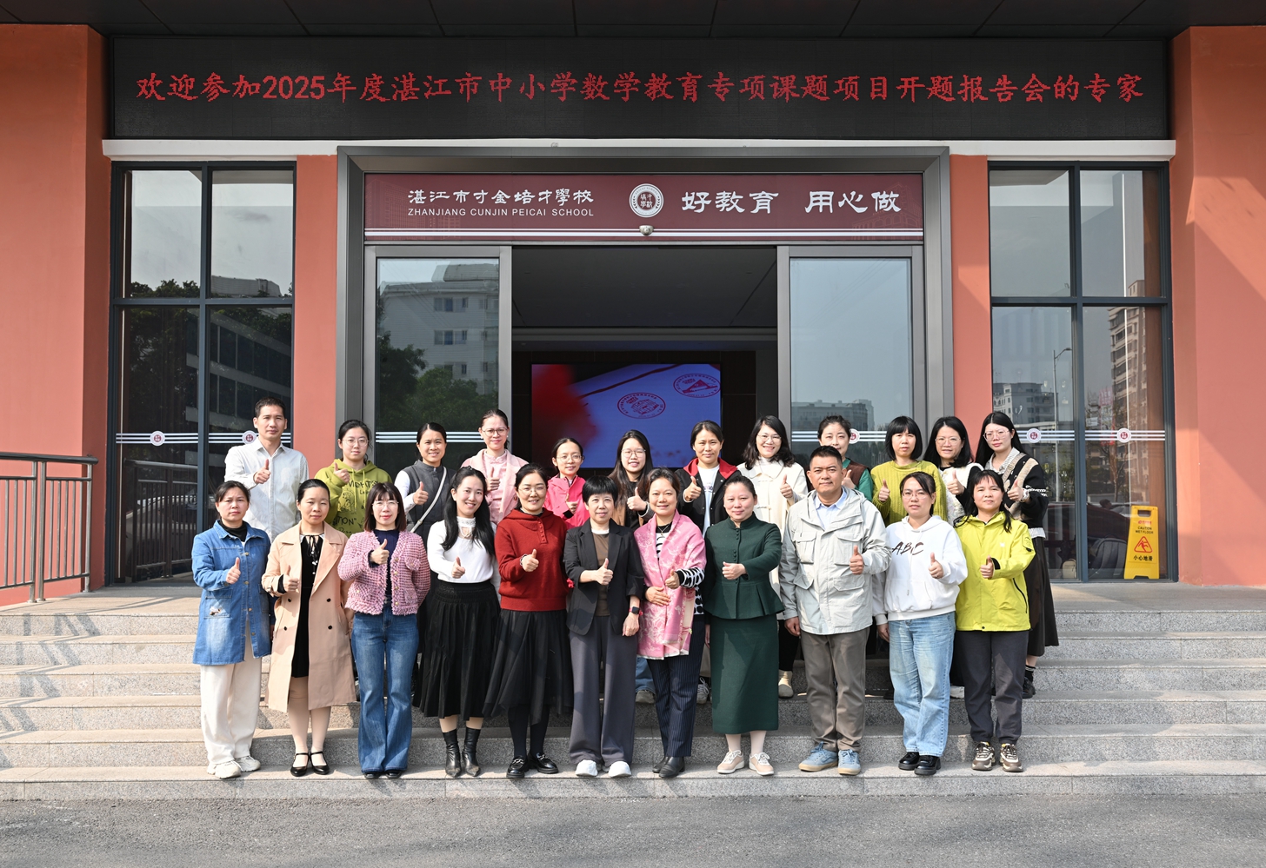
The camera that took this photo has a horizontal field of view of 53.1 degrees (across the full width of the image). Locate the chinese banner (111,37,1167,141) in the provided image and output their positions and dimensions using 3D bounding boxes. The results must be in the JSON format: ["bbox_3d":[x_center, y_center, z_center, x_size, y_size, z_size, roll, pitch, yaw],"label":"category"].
[{"bbox_3d":[0.084,-2.844,10.504,8.712,0.859,0.120,0,-3,-1],"label":"chinese banner"}]

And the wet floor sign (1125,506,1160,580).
[{"bbox_3d":[4.270,0.916,10.624,0.290,0.610,0.200,-1,-3,9],"label":"wet floor sign"}]

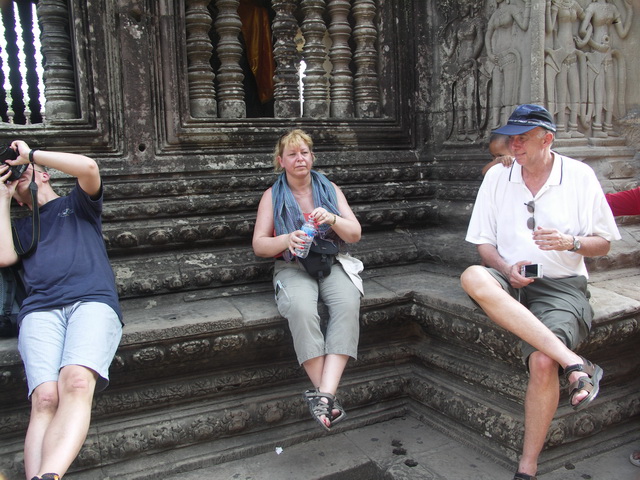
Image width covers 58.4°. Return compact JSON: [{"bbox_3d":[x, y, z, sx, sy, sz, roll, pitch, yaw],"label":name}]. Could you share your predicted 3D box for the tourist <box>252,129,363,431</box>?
[{"bbox_3d":[-0.040,0.137,2.741,0.550,1.310,0.660,-4,8,-12],"label":"tourist"}]

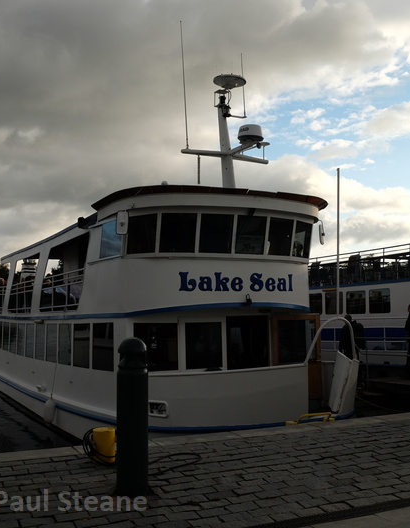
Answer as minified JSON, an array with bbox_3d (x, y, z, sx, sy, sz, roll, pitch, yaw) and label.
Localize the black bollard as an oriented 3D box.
[{"bbox_3d":[-0.580,1.205,4.782,0.250,1.219,0.250,0,-4,0],"label":"black bollard"}]

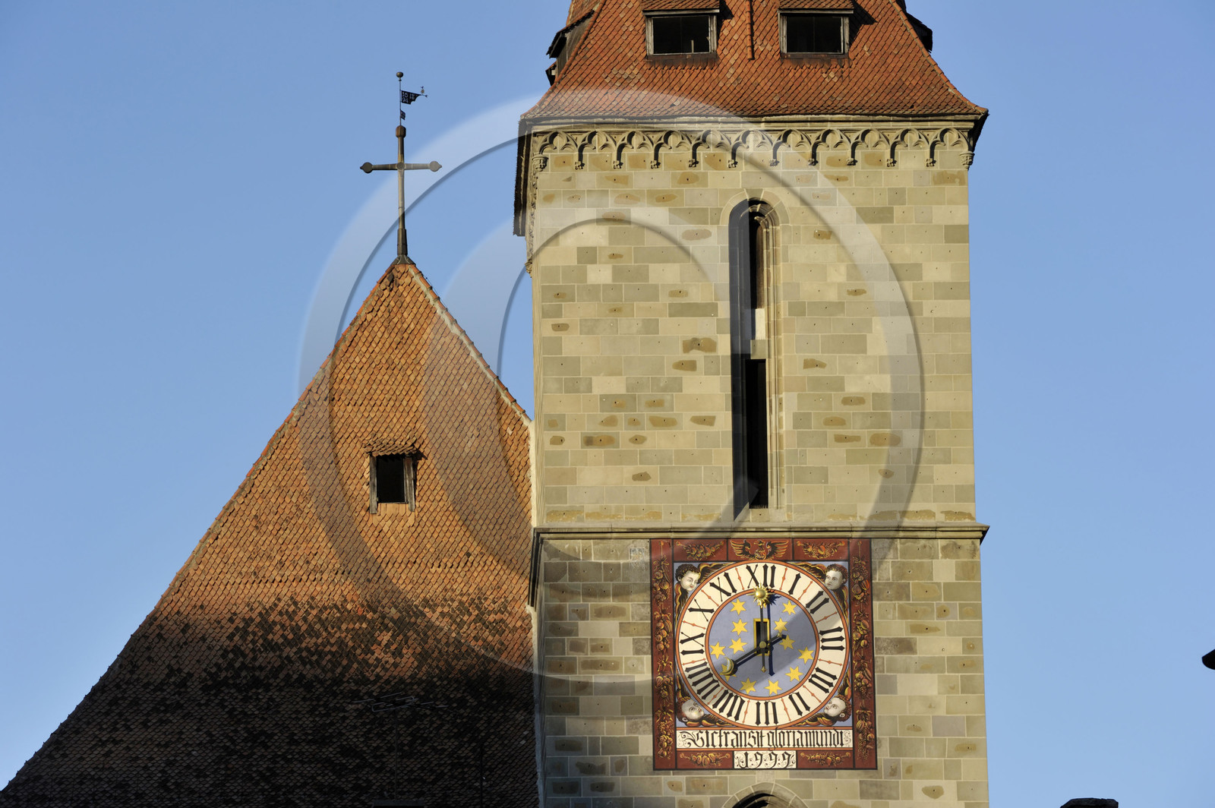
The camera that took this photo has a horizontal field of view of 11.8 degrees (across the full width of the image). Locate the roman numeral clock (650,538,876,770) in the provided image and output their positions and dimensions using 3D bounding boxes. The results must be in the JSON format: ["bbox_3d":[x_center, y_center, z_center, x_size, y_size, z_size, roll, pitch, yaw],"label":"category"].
[{"bbox_3d":[3.774,6.031,142.830,5.412,5.710,0.350,0,-14,-2],"label":"roman numeral clock"}]

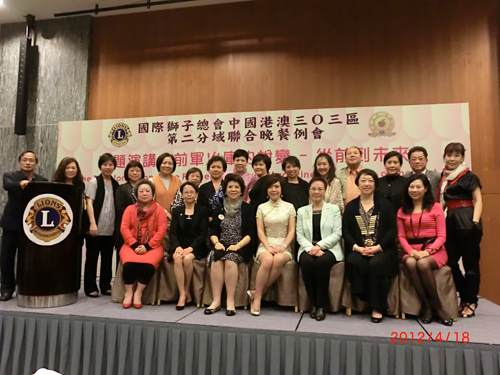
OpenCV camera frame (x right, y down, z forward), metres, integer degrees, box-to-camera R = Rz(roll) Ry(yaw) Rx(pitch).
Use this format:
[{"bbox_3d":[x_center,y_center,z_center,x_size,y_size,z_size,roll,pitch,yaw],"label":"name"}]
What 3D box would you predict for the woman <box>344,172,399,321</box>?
[{"bbox_3d":[1.121,0.488,3.786,0.510,1.380,0.750,0,-5,14],"label":"woman"}]

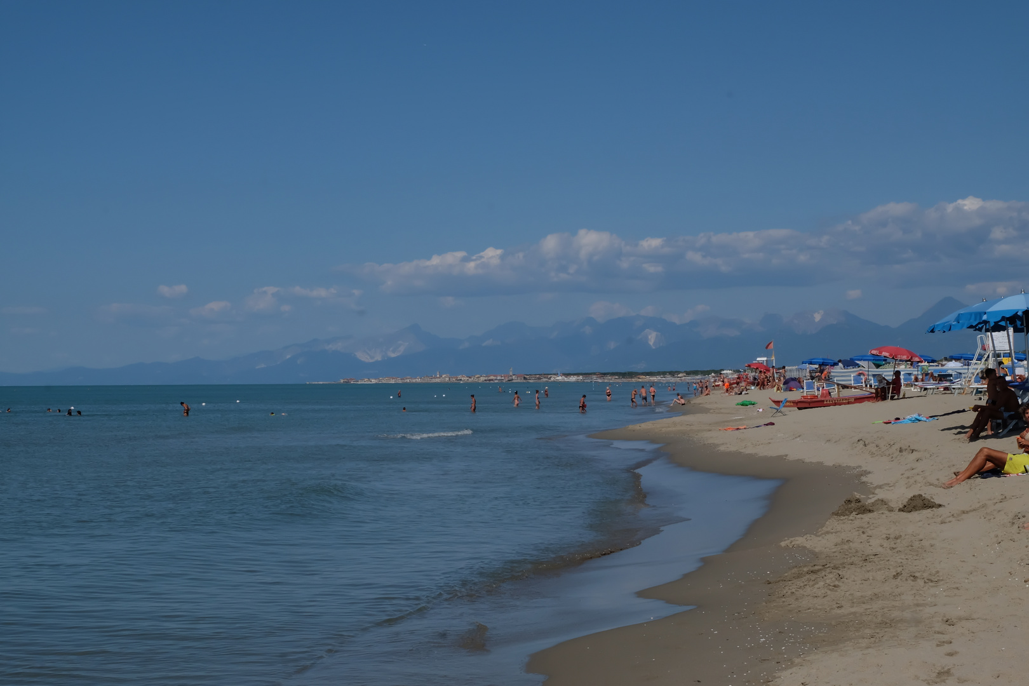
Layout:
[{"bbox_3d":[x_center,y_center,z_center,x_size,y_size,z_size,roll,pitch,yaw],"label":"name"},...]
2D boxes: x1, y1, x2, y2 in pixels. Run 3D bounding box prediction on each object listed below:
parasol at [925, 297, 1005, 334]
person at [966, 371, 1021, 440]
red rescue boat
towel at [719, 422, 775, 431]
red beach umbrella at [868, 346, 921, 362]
[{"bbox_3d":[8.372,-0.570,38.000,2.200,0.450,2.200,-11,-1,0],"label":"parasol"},{"bbox_3d":[8.256,1.104,37.000,0.880,1.120,0.550,0,-1,-12],"label":"person"},{"bbox_3d":[12.505,2.304,86.500,4.400,0.720,1.600,-3,0,3],"label":"red rescue boat"},{"bbox_3d":[6.634,2.387,61.000,1.580,0.140,0.850,-5,1,0],"label":"towel"},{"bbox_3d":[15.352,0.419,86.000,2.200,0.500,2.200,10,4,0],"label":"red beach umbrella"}]

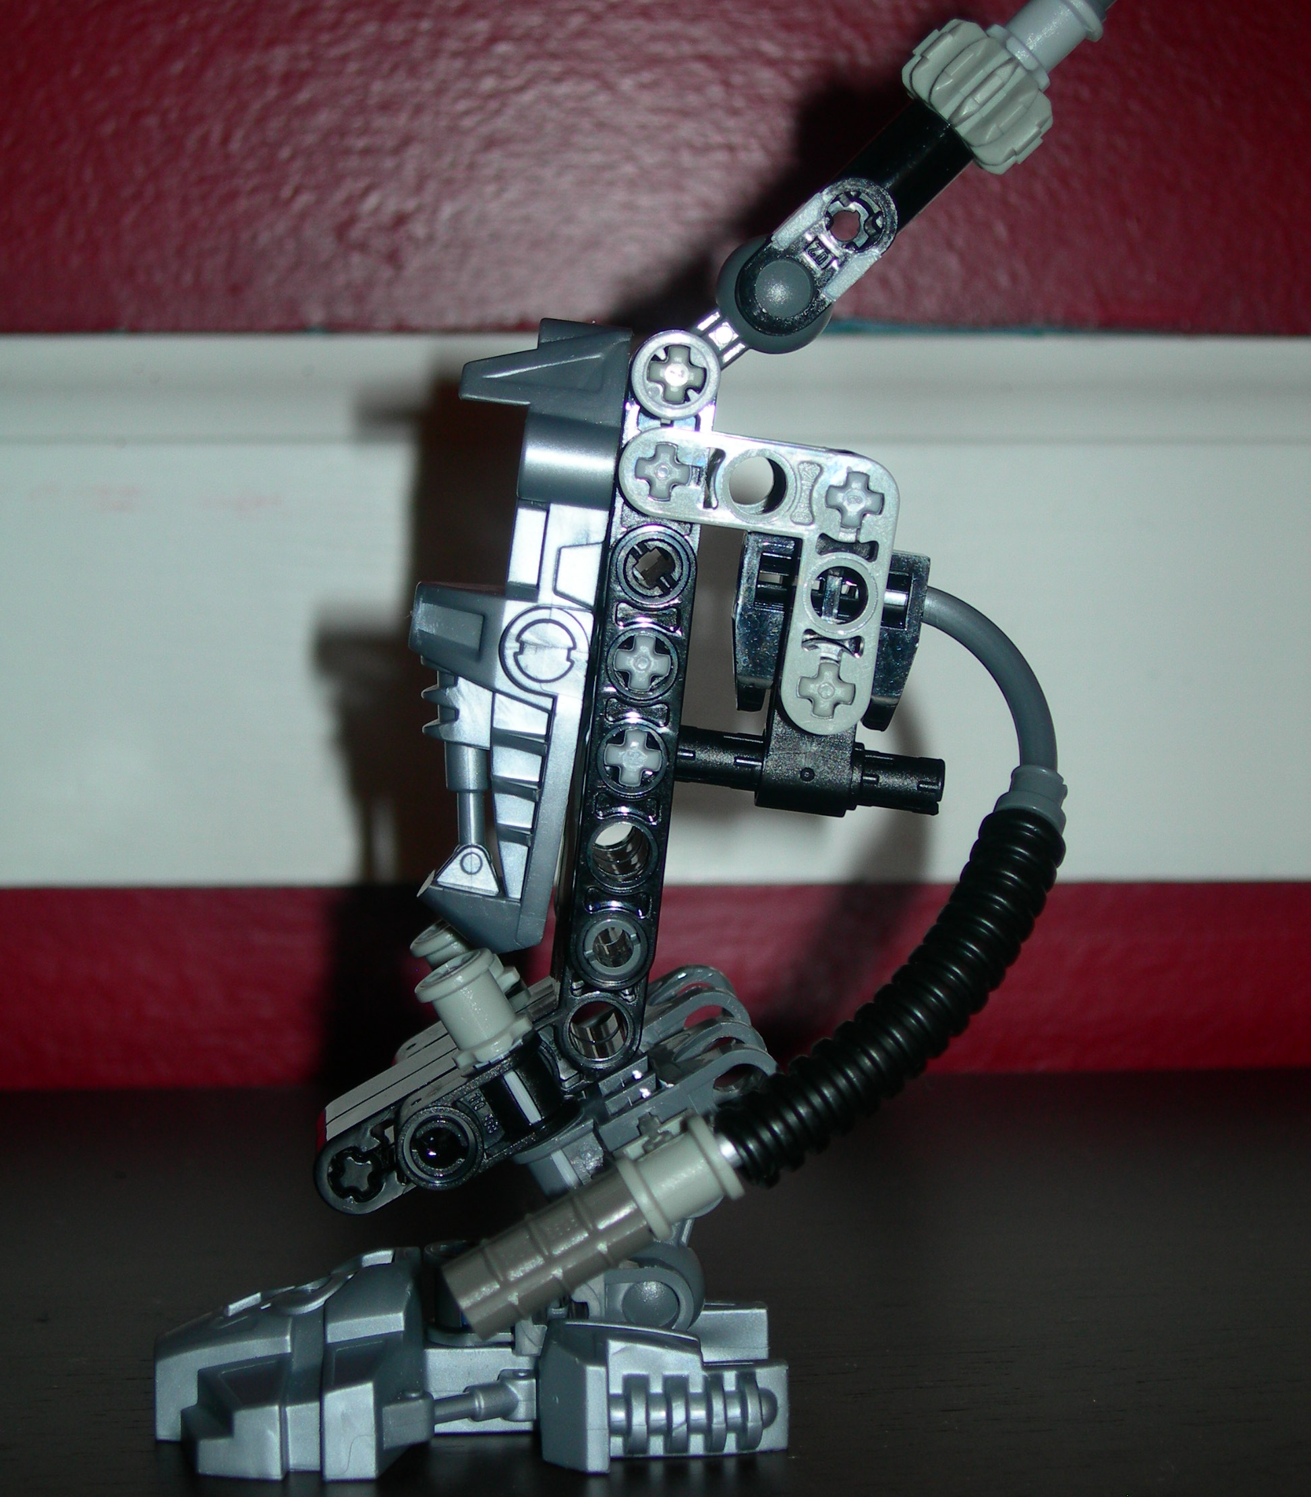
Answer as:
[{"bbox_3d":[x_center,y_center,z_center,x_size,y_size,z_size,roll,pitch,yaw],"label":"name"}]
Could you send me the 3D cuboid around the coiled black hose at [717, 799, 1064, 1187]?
[{"bbox_3d":[0.020,0.020,0.297,0.011,0.039,0.007,38,-24,7],"label":"coiled black hose"}]

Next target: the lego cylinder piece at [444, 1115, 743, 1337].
[{"bbox_3d":[-0.005,0.038,0.286,0.024,0.007,0.007,-30,0,5],"label":"lego cylinder piece"}]

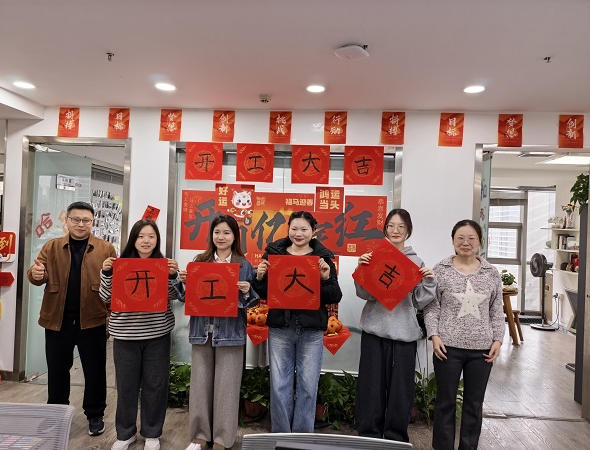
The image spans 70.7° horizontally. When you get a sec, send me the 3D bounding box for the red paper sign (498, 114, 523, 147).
[{"bbox_3d":[1.899,-0.833,3.666,0.204,0.292,0.010,2,-1,5],"label":"red paper sign"}]

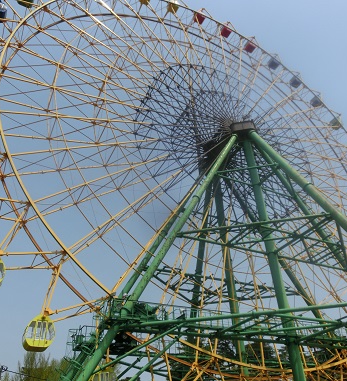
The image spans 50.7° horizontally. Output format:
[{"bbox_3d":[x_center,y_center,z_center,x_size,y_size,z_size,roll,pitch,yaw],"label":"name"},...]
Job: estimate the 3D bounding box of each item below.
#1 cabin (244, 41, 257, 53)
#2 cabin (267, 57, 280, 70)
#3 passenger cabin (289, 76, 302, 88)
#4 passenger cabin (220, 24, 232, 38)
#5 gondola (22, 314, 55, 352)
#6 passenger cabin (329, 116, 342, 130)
[{"bbox_3d":[13.246,-24.561,62.334,1.710,1.910,1.268,14,-40,-23],"label":"cabin"},{"bbox_3d":[17.219,-21.977,62.948,1.710,1.910,1.268,14,-40,-23],"label":"cabin"},{"bbox_3d":[21.030,-18.704,62.954,1.710,1.910,1.268,14,-40,-23],"label":"passenger cabin"},{"bbox_3d":[8.894,-26.717,61.130,1.710,1.910,1.268,14,-40,-23],"label":"passenger cabin"},{"bbox_3d":[-8.374,8.900,22.859,1.710,1.910,1.268,14,-40,-23],"label":"gondola"},{"bbox_3d":[27.207,-11.264,61.155,1.710,1.910,1.268,14,-40,-23],"label":"passenger cabin"}]

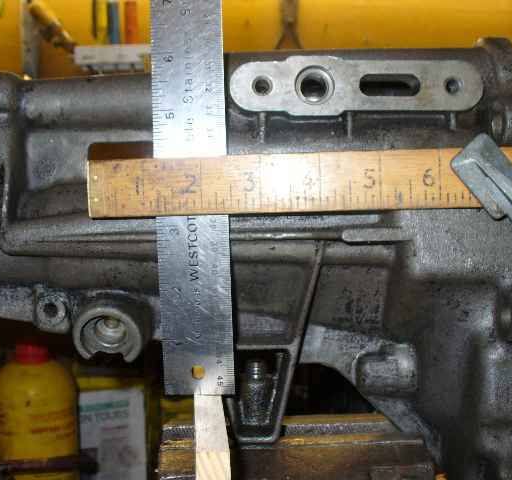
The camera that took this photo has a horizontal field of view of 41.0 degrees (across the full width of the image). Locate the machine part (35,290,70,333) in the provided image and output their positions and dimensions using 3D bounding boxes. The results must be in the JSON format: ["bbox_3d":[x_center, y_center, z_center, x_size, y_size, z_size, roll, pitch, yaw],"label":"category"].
[{"bbox_3d":[-0.094,0.033,0.317,0.017,0.019,0.013,0,1,0],"label":"machine part"}]

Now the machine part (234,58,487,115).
[{"bbox_3d":[0.045,-0.070,0.311,0.114,0.026,0.014,0,1,0],"label":"machine part"}]

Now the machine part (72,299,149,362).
[{"bbox_3d":[-0.066,0.042,0.316,0.032,0.028,0.023,0,1,0],"label":"machine part"}]

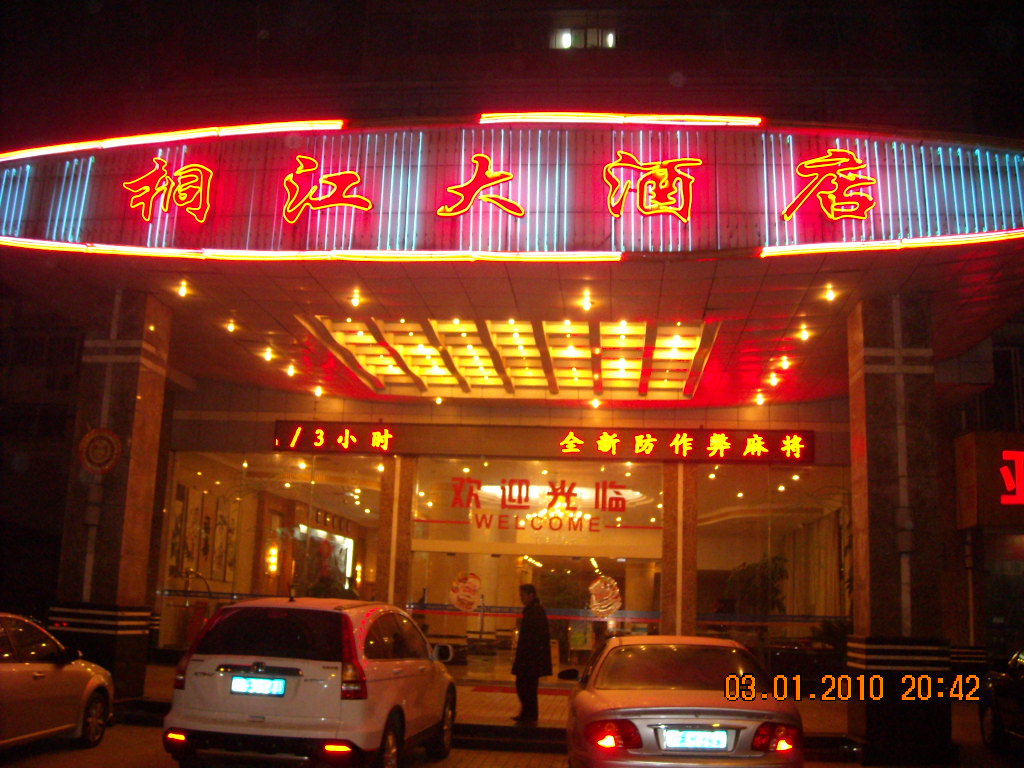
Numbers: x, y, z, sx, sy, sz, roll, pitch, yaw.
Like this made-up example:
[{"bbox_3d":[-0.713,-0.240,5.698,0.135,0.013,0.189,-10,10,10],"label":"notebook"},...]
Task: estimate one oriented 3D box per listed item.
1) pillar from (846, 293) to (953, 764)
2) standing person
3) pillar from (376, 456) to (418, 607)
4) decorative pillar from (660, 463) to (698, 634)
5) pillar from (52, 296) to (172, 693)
[{"bbox_3d":[4.445,1.646,12.092,0.902,5.246,0.876,1,-11,6],"label":"pillar"},{"bbox_3d":[0.239,3.263,12.566,0.450,1.648,0.480,4,-11,-10],"label":"standing person"},{"bbox_3d":[-2.055,3.167,18.471,0.599,4.052,0.580,1,-11,6],"label":"pillar"},{"bbox_3d":[2.885,3.249,17.983,0.634,4.043,0.580,1,-11,6],"label":"decorative pillar"},{"bbox_3d":[-5.079,1.455,13.203,0.902,5.149,0.876,1,-11,6],"label":"pillar"}]

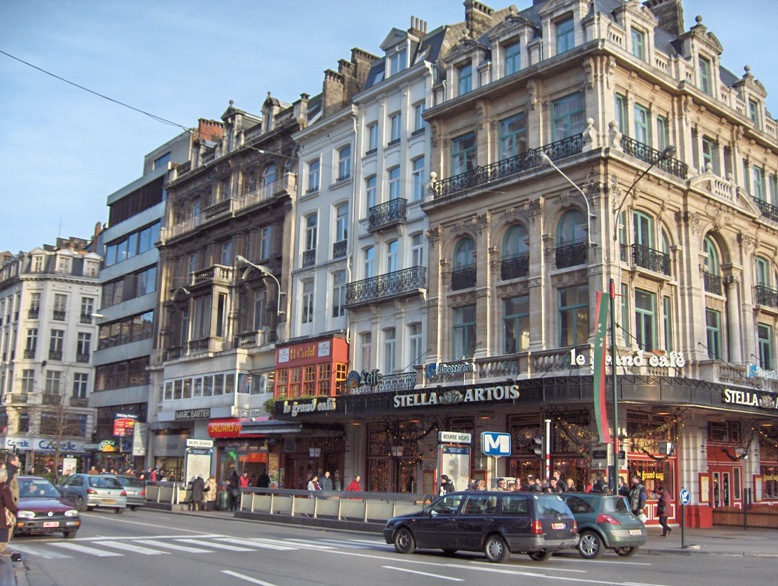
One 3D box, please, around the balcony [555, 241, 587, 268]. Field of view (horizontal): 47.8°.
[{"bbox_3d":[6.934,-1.468,33.262,0.250,0.870,1.530,12,-16,-40],"label":"balcony"}]

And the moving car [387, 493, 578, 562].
[{"bbox_3d":[1.900,5.104,19.393,4.340,1.440,1.710,-10,-16,42],"label":"moving car"}]

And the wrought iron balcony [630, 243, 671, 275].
[{"bbox_3d":[10.190,-1.234,34.159,2.480,0.870,0.280,11,-15,-41],"label":"wrought iron balcony"}]

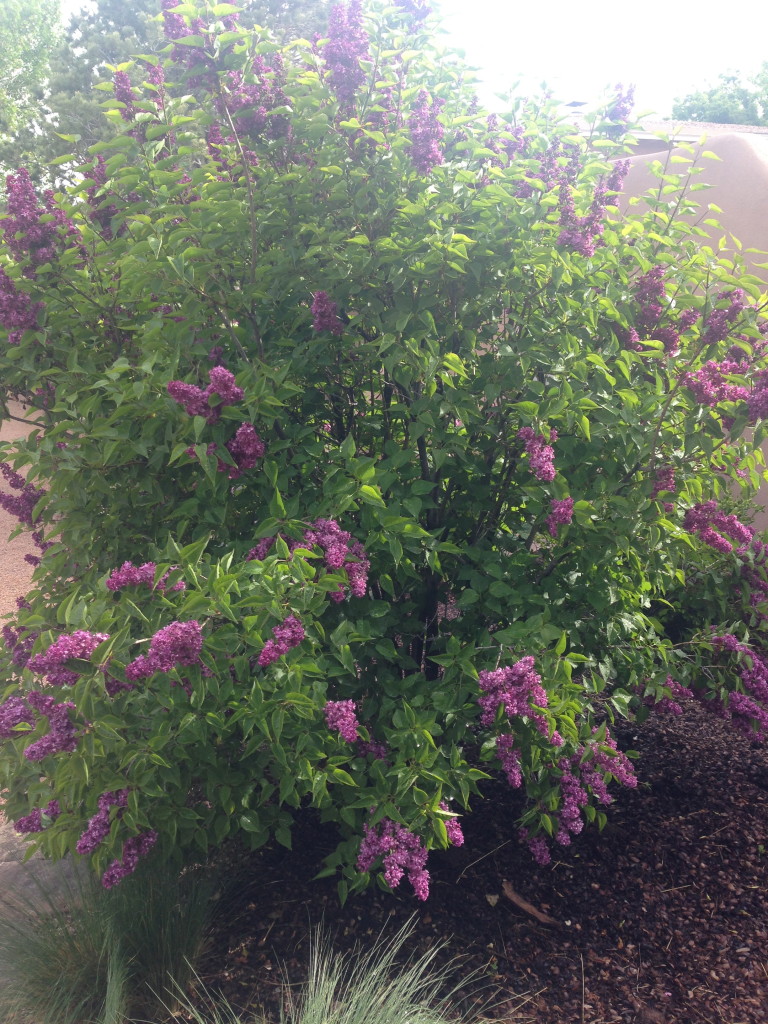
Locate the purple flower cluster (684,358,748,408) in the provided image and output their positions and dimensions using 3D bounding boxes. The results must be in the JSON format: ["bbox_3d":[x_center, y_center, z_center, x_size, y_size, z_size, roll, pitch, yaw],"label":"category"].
[{"bbox_3d":[0.917,-0.355,2.700,0.182,0.139,0.130,0,18,0],"label":"purple flower cluster"}]

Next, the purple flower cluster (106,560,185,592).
[{"bbox_3d":[-0.537,0.145,2.200,0.176,0.070,0.090,0,18,0],"label":"purple flower cluster"}]

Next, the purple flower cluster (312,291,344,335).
[{"bbox_3d":[-0.171,-0.593,2.900,0.095,0.130,0.095,0,13,0],"label":"purple flower cluster"}]

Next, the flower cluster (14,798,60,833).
[{"bbox_3d":[-0.834,0.733,2.350,0.111,0.088,0.085,0,13,0],"label":"flower cluster"}]

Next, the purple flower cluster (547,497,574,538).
[{"bbox_3d":[0.533,0.017,2.950,0.085,0.119,0.085,0,12,0],"label":"purple flower cluster"}]

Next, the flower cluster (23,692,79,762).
[{"bbox_3d":[-0.700,0.453,2.050,0.118,0.150,0.110,0,18,0],"label":"flower cluster"}]

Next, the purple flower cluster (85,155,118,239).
[{"bbox_3d":[-0.796,-0.889,2.750,0.096,0.247,0.100,0,18,0],"label":"purple flower cluster"}]

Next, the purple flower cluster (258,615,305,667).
[{"bbox_3d":[-0.247,0.309,2.350,0.111,0.116,0.095,0,12,0],"label":"purple flower cluster"}]

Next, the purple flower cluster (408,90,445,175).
[{"bbox_3d":[0.133,-1.186,3.050,0.112,0.256,0.100,0,12,0],"label":"purple flower cluster"}]

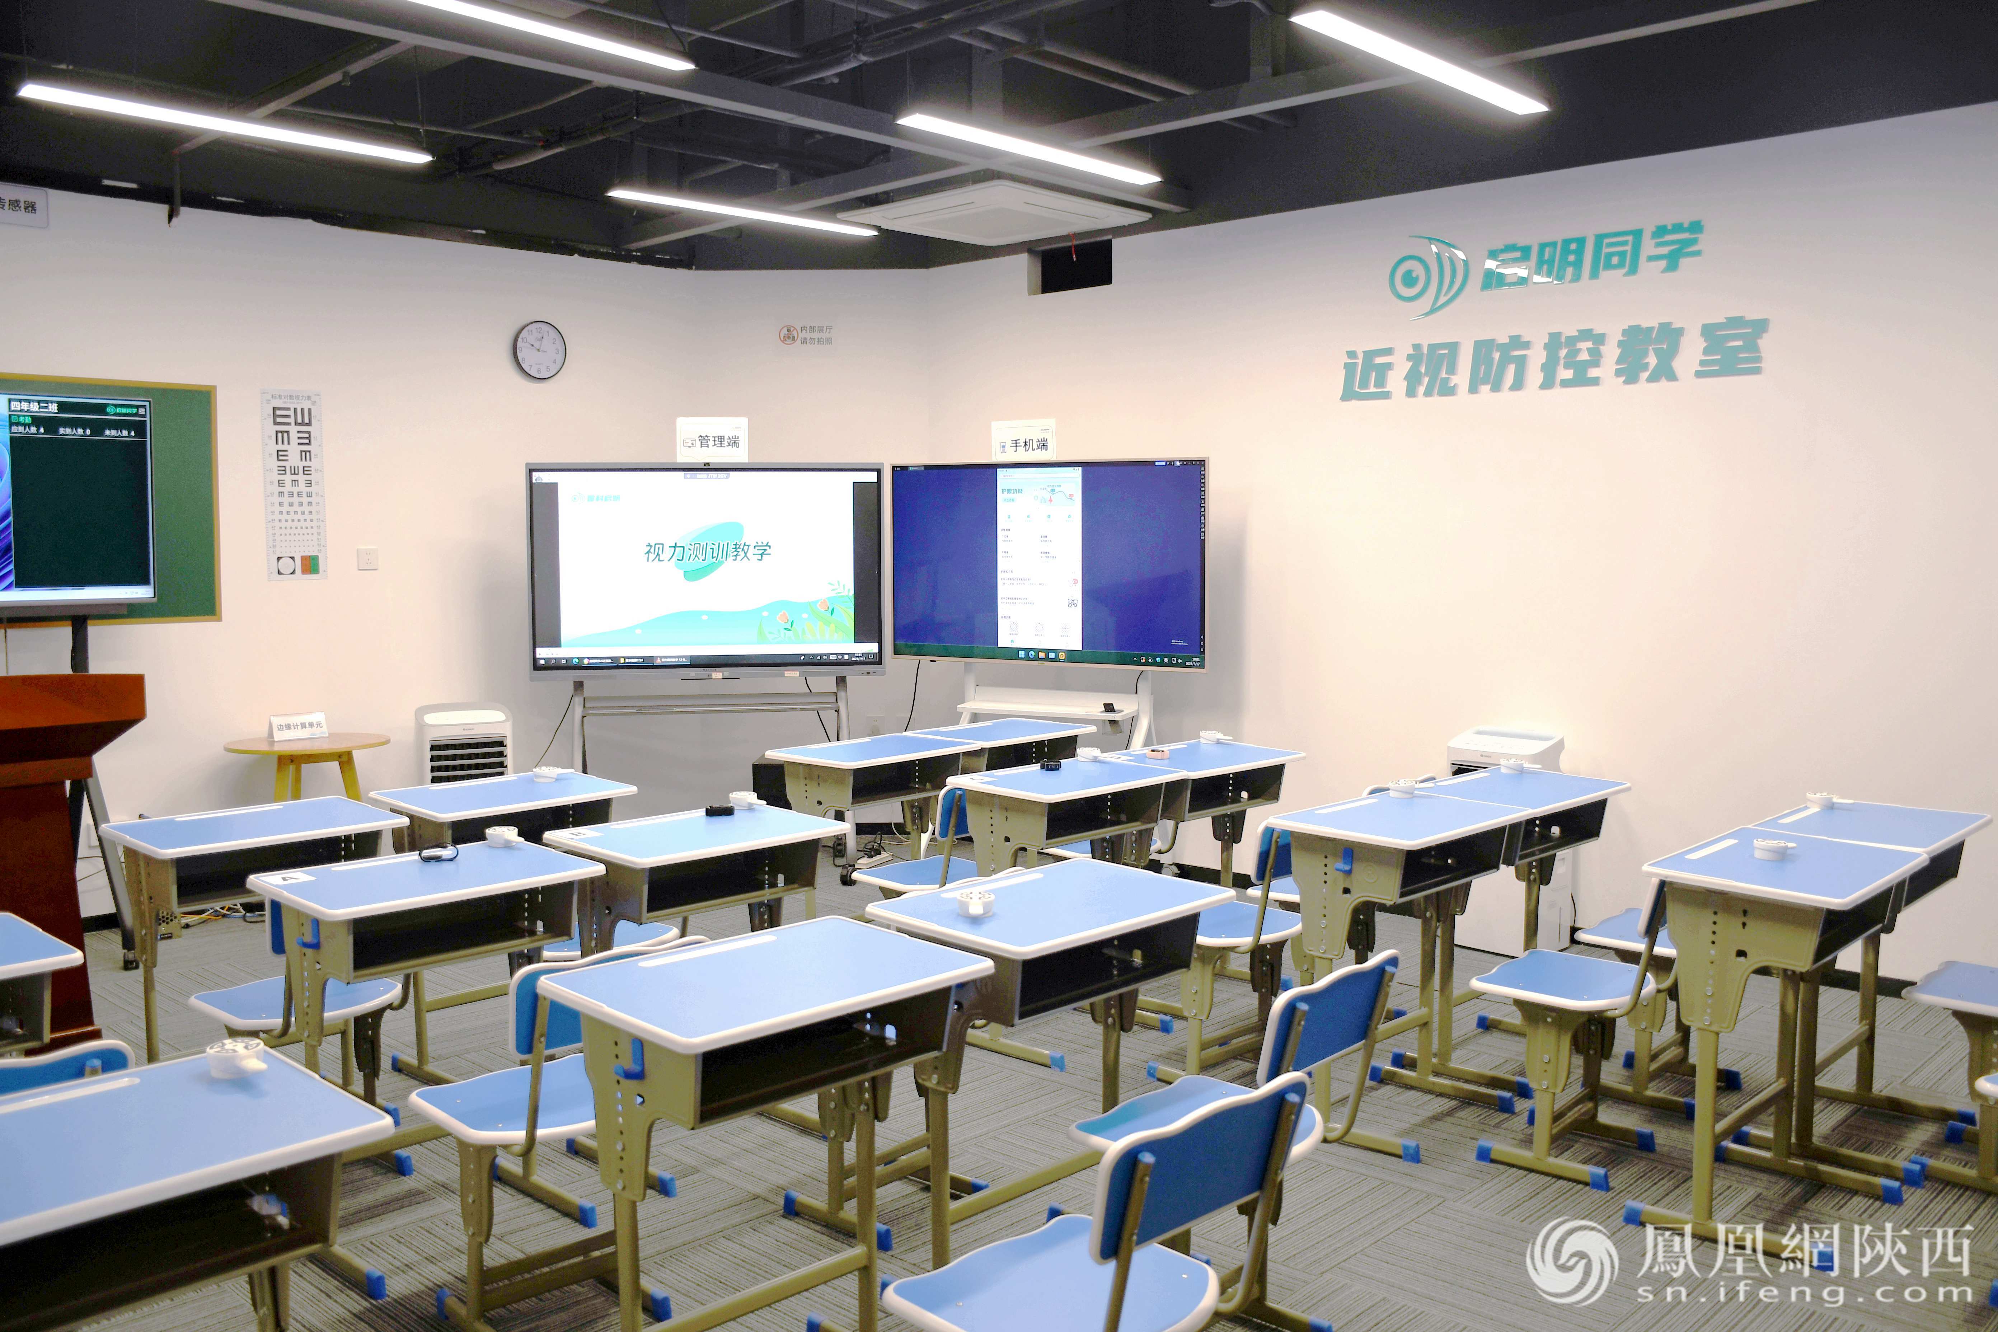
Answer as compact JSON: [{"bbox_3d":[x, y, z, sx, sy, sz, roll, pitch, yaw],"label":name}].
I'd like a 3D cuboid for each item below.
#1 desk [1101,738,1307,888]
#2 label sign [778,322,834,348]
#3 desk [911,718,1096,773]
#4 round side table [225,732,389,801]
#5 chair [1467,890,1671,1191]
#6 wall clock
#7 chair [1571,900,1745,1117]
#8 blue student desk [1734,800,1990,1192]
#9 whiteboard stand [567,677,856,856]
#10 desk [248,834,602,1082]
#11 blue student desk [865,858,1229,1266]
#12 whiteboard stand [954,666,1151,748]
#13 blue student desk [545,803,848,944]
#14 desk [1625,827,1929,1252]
[{"bbox_3d":[0.661,0.658,4.905,0.610,0.750,0.420,-4,5,-44],"label":"desk"},{"bbox_3d":[-0.921,-1.582,7.160,0.270,0.120,0.010,0,4,-3],"label":"label sign"},{"bbox_3d":[0.015,0.620,5.524,0.420,0.750,0.610,3,5,44],"label":"desk"},{"bbox_3d":[-2.570,0.637,5.605,0.600,0.710,0.600,0,4,0],"label":"round side table"},{"bbox_3d":[1.400,0.814,3.574,0.450,0.770,0.400,5,7,41],"label":"chair"},{"bbox_3d":[-1.988,-1.369,6.502,0.270,0.270,0.040,-3,5,-40],"label":"wall clock"},{"bbox_3d":[1.714,0.718,3.782,0.380,0.750,0.460,-4,5,-44],"label":"chair"},{"bbox_3d":[2.175,0.785,3.765,0.600,0.799,0.410,-5,8,-44],"label":"blue student desk"},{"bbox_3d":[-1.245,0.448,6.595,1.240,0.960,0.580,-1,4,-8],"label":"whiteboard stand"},{"bbox_3d":[-1.138,0.782,3.037,0.420,0.750,0.610,3,5,42],"label":"desk"},{"bbox_3d":[0.108,0.799,2.785,0.420,0.750,0.610,4,5,44],"label":"blue student desk"},{"bbox_3d":[0.202,0.459,6.425,0.950,0.950,0.580,1,4,21],"label":"whiteboard stand"},{"bbox_3d":[-0.704,0.788,3.608,0.600,0.795,0.410,-5,8,-44],"label":"blue student desk"},{"bbox_3d":[1.738,0.824,3.335,0.600,0.799,0.410,-5,8,-44],"label":"desk"}]

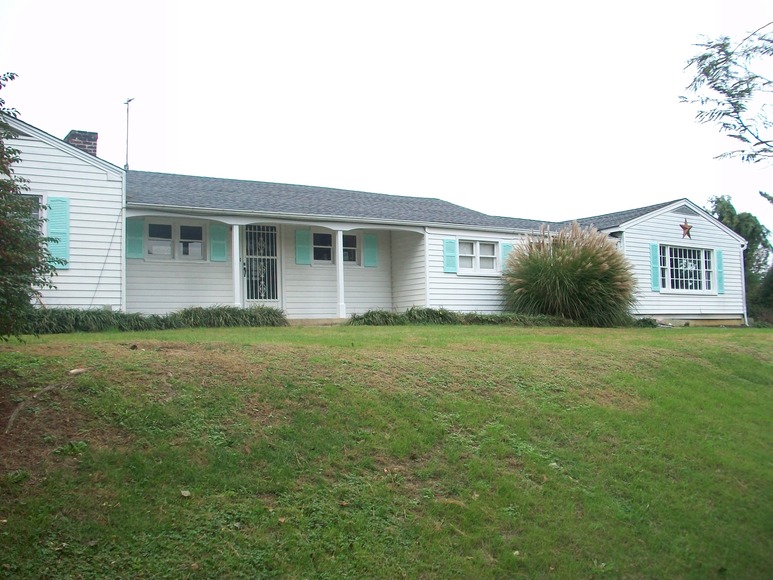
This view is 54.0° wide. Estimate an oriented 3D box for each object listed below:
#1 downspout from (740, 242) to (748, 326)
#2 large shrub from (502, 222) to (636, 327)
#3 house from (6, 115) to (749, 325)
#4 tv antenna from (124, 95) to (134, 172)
[{"bbox_3d":[11.013,-0.196,23.281,0.260,2.600,0.100,1,-5,-33],"label":"downspout"},{"bbox_3d":[4.252,-0.337,17.645,2.900,2.400,2.800,-1,-4,0],"label":"large shrub"},{"bbox_3d":[-0.941,-0.959,20.143,23.700,4.300,7.900,1,-5,-33],"label":"house"},{"bbox_3d":[-5.703,-3.479,16.884,0.220,1.600,0.240,1,-5,-33],"label":"tv antenna"}]

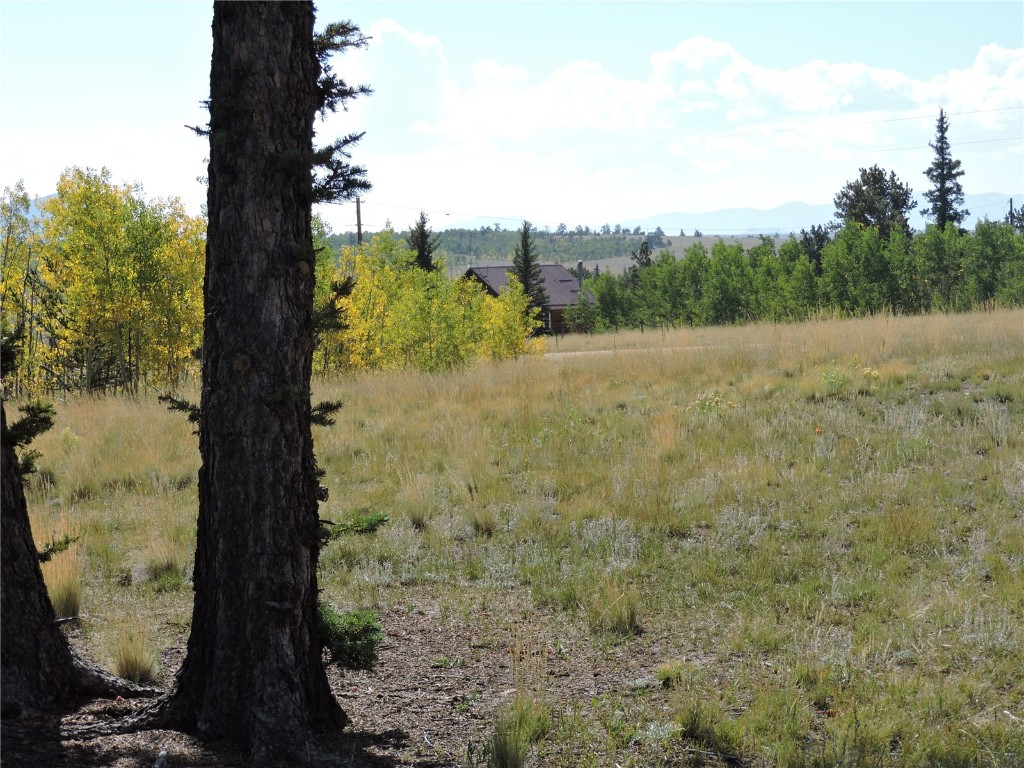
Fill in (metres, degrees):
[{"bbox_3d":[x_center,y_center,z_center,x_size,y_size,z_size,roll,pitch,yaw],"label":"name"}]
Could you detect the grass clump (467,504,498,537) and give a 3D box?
[{"bbox_3d":[-0.185,0.858,15.800,0.200,0.200,0.200,0,3,0],"label":"grass clump"}]

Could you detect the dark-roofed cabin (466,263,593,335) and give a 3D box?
[{"bbox_3d":[0.388,-6.398,195.000,10.200,5.600,8.700,-3,5,-44],"label":"dark-roofed cabin"}]

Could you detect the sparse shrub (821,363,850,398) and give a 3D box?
[{"bbox_3d":[3.924,-0.042,30.500,0.370,0.440,0.370,0,3,0],"label":"sparse shrub"}]

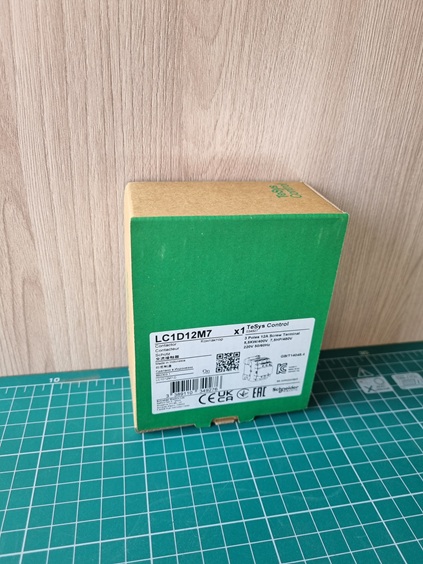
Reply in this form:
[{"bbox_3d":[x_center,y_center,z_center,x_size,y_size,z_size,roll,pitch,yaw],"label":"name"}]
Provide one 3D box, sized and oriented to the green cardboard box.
[{"bbox_3d":[0.006,0.011,0.226,0.095,0.115,0.053,-3,28,-12],"label":"green cardboard box"}]

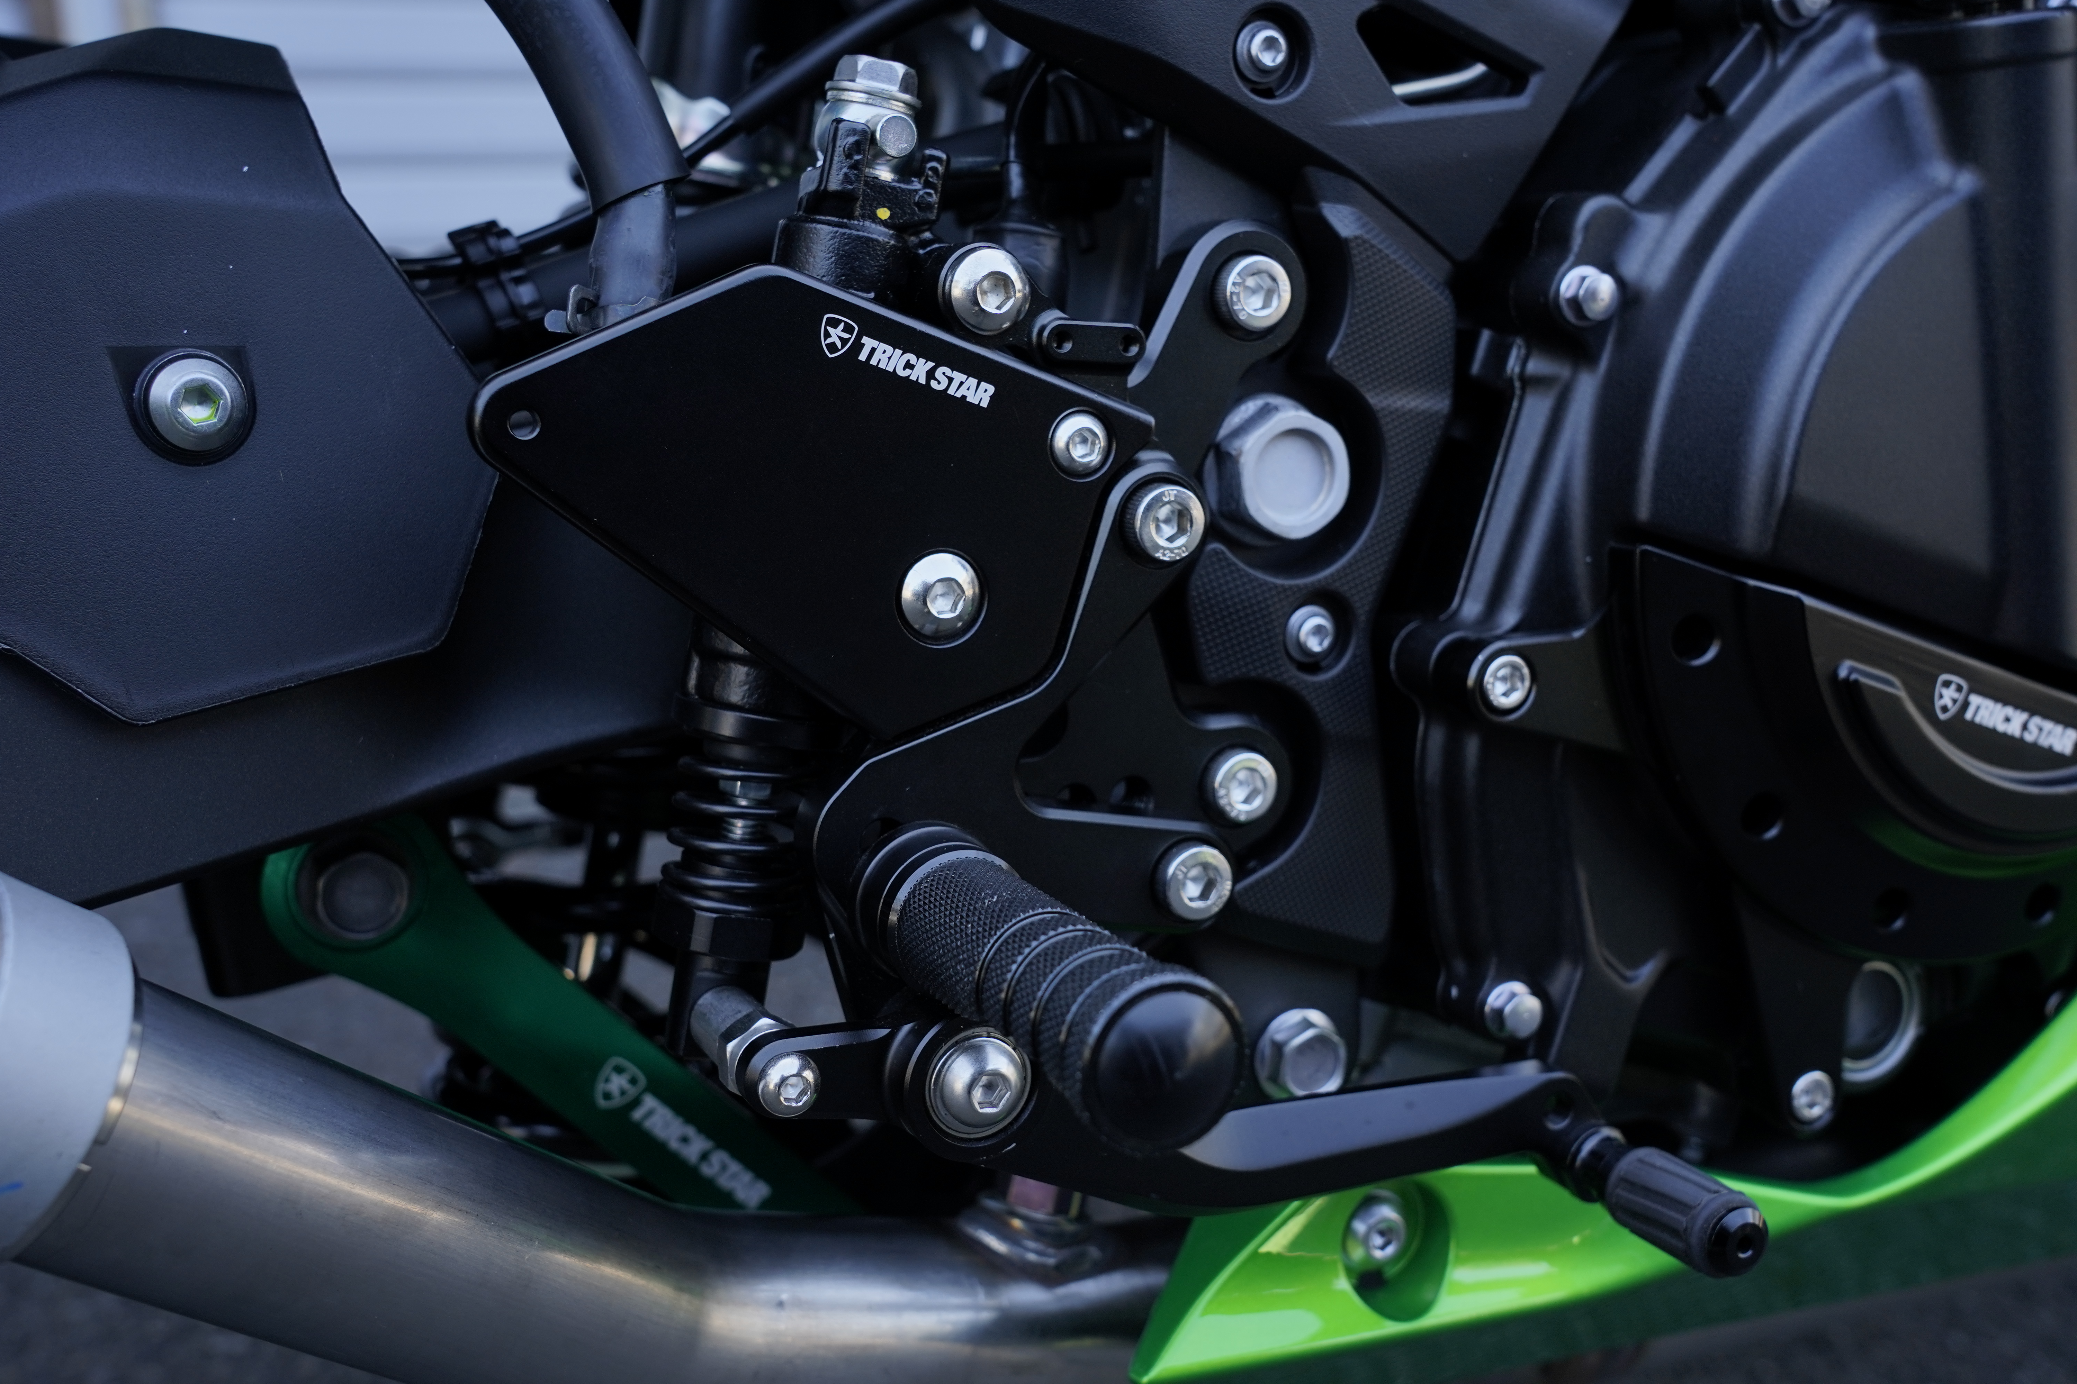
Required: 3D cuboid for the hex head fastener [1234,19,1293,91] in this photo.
[{"bbox_3d":[0.042,-0.123,0.444,0.012,0.012,0.006,-6,10,-21],"label":"hex head fastener"}]

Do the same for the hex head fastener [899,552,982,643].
[{"bbox_3d":[-0.017,-0.016,0.382,0.014,0.014,0.005,-6,10,-21],"label":"hex head fastener"}]

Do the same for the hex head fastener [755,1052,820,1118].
[{"bbox_3d":[-0.041,0.063,0.375,0.011,0.011,0.004,-6,10,-21],"label":"hex head fastener"}]

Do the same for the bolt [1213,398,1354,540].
[{"bbox_3d":[0.044,-0.040,0.421,0.028,0.028,0.013,-6,10,-21],"label":"bolt"}]

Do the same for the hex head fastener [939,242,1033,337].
[{"bbox_3d":[-0.009,-0.066,0.381,0.015,0.015,0.005,-6,10,-21],"label":"hex head fastener"}]

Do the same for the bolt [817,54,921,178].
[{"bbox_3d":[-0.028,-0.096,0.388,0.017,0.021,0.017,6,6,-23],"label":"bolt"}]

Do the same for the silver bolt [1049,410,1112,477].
[{"bbox_3d":[0.006,-0.042,0.386,0.011,0.011,0.004,-6,10,-21],"label":"silver bolt"}]

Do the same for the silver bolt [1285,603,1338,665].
[{"bbox_3d":[0.052,-0.012,0.446,0.012,0.012,0.006,-6,10,-21],"label":"silver bolt"}]

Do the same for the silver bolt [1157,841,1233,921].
[{"bbox_3d":[0.026,0.032,0.398,0.013,0.013,0.009,-6,10,-21],"label":"silver bolt"}]

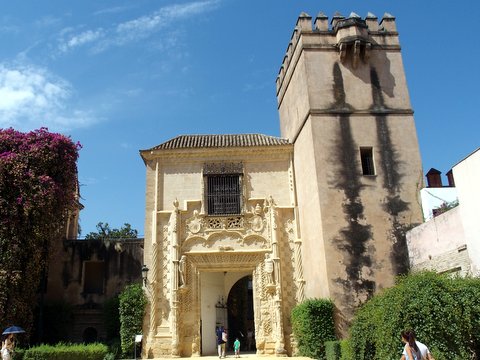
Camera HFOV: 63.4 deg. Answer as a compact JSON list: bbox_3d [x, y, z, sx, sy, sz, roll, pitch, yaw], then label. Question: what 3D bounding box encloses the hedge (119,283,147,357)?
[{"bbox_3d":[-5.985,8.047,22.276,1.446,4.092,1.400,-2,-19,-1],"label":"hedge"}]

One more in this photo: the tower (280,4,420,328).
[{"bbox_3d":[6.747,0.008,23.924,6.294,19.220,7.100,-1,-19,-6],"label":"tower"}]

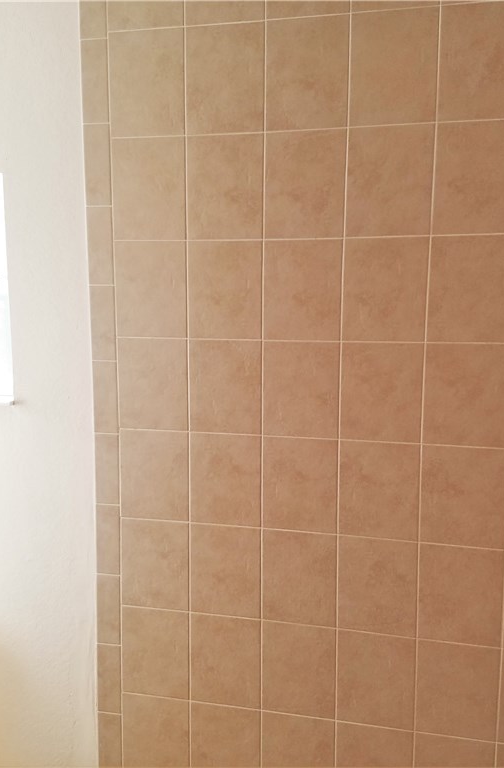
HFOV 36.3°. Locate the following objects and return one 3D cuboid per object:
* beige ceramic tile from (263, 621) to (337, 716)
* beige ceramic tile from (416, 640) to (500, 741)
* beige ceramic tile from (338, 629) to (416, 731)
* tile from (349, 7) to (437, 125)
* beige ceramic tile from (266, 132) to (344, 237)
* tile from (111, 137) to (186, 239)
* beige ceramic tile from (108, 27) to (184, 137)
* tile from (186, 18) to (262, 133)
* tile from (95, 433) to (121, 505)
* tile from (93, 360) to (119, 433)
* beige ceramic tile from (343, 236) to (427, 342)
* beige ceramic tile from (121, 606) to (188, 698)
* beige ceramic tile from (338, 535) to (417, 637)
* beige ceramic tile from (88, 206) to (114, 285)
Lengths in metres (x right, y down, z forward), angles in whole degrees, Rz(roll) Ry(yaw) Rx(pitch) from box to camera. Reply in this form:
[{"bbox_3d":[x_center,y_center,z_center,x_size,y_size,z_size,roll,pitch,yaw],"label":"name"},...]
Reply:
[{"bbox_3d":[0.128,0.771,2.074,0.201,0.251,0.009,2,8,14],"label":"beige ceramic tile"},{"bbox_3d":[0.526,0.783,1.967,0.201,0.252,0.009,2,8,14],"label":"beige ceramic tile"},{"bbox_3d":[0.327,0.775,2.016,0.201,0.252,0.009,2,8,14],"label":"beige ceramic tile"},{"bbox_3d":[0.329,-0.732,1.786,0.200,0.250,0.010,2,9,14],"label":"tile"},{"bbox_3d":[0.130,-0.483,1.873,0.200,0.250,0.010,2,9,14],"label":"beige ceramic tile"},{"bbox_3d":[-0.262,-0.500,1.982,0.201,0.252,0.009,2,8,14],"label":"tile"},{"bbox_3d":[-0.264,-0.759,1.950,0.201,0.251,0.009,2,8,14],"label":"beige ceramic tile"},{"bbox_3d":[-0.064,-0.745,1.885,0.200,0.250,0.010,2,9,14],"label":"tile"},{"bbox_3d":[-0.394,0.234,2.113,0.071,0.197,0.010,2,9,14],"label":"tile"},{"bbox_3d":[-0.397,0.037,2.098,0.074,0.201,0.009,2,8,14],"label":"tile"},{"bbox_3d":[0.327,-0.229,1.880,0.201,0.251,0.009,2,8,14],"label":"beige ceramic tile"},{"bbox_3d":[-0.268,0.754,2.156,0.200,0.250,0.010,2,9,14],"label":"beige ceramic tile"},{"bbox_3d":[0.325,0.521,1.973,0.200,0.251,0.010,2,8,13],"label":"beige ceramic tile"},{"bbox_3d":[-0.399,-0.364,2.041,0.074,0.201,0.009,2,8,14],"label":"beige ceramic tile"}]

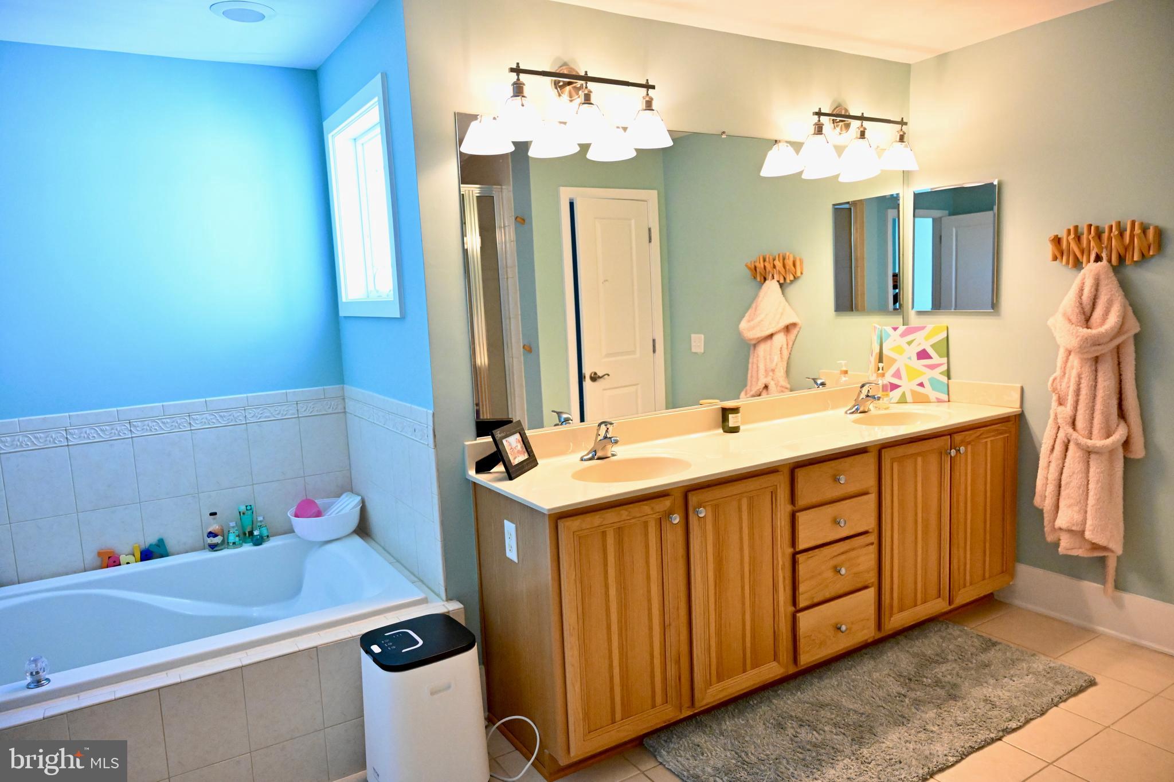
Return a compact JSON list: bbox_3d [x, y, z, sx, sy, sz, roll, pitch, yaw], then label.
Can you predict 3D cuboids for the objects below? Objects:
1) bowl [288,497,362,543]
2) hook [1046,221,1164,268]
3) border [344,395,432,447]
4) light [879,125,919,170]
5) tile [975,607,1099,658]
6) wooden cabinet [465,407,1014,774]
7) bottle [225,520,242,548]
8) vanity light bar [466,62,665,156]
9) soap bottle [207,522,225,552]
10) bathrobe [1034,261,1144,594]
[{"bbox_3d":[-1.095,0.550,3.295,0.300,0.122,0.306,-3,7,0],"label":"bowl"},{"bbox_3d":[1.939,-0.560,2.972,0.085,0.174,0.397,-7,8,-31],"label":"hook"},{"bbox_3d":[-0.791,0.110,3.006,0.012,0.068,1.065,-7,8,-31],"label":"border"},{"bbox_3d":[1.382,-1.071,3.450,0.172,0.190,0.172,-7,8,-31],"label":"light"},{"bbox_3d":[1.820,0.981,3.176,0.342,0.010,0.326,-7,8,-31],"label":"tile"},{"bbox_3d":[0.750,0.617,3.028,2.292,0.848,0.557,-7,8,-31],"label":"wooden cabinet"},{"bbox_3d":[-1.449,0.588,3.209,0.057,0.116,0.056,-7,8,-31],"label":"bottle"},{"bbox_3d":[-0.010,-0.969,2.605,0.680,0.260,0.212,-7,8,-31],"label":"vanity light bar"},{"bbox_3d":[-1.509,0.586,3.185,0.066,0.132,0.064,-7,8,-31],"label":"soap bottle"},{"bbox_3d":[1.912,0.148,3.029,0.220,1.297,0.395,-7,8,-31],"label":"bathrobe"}]

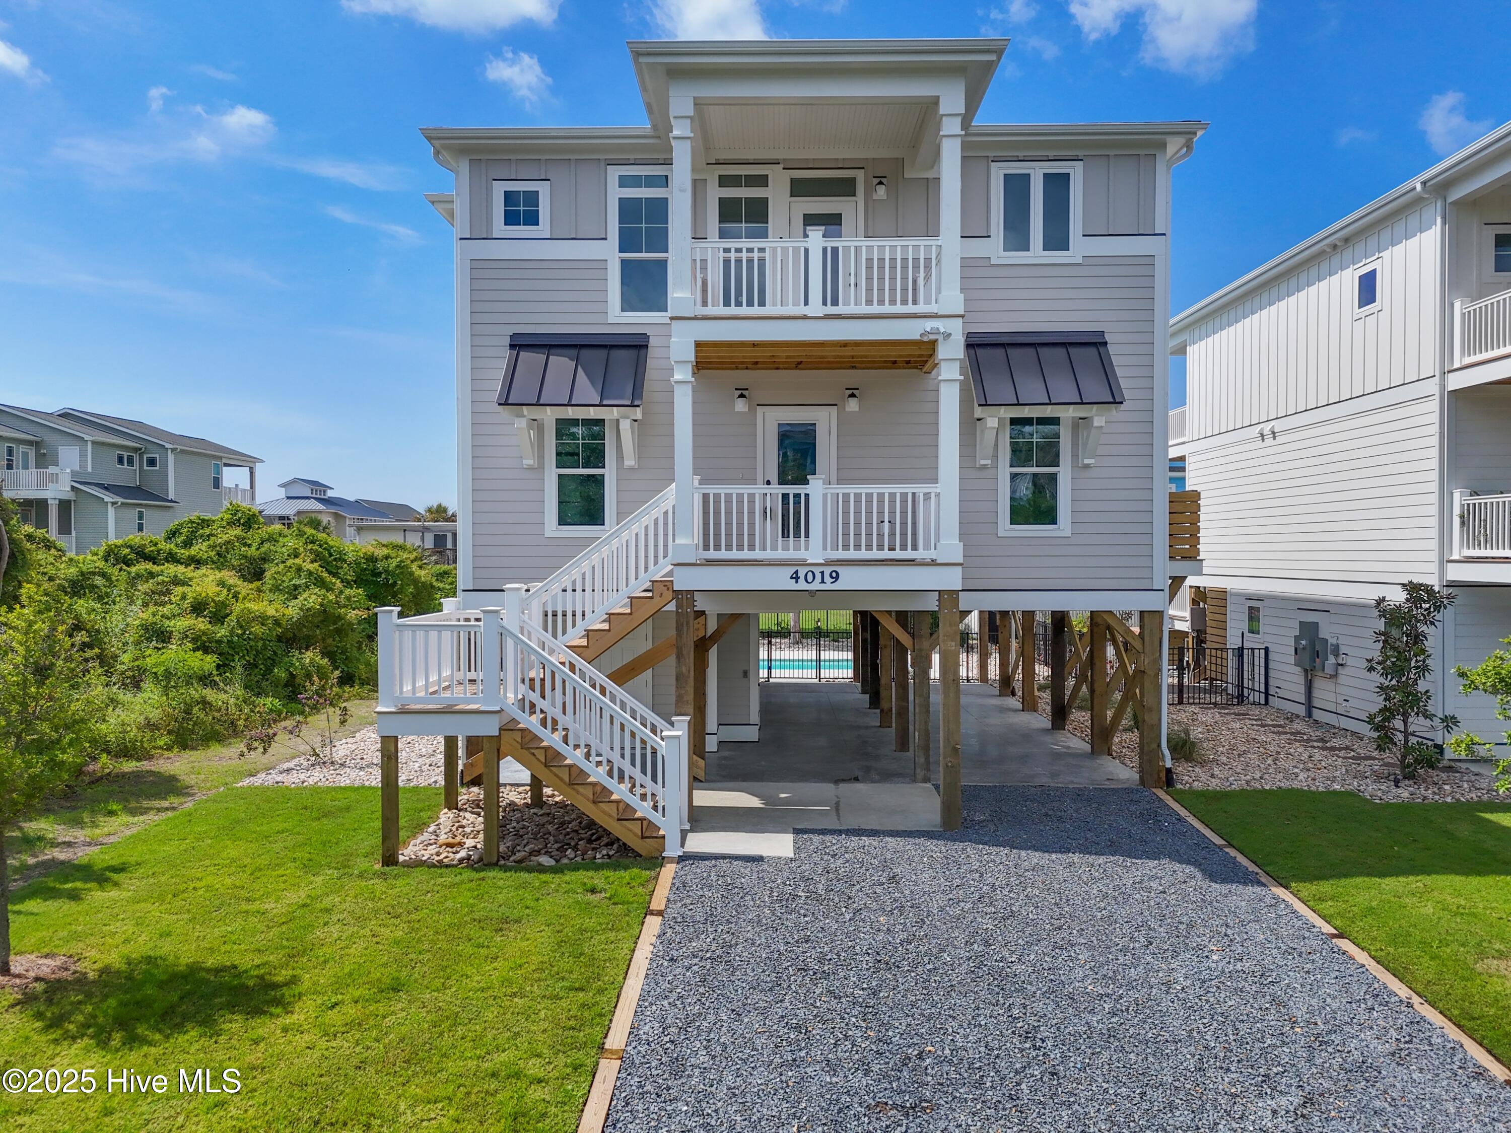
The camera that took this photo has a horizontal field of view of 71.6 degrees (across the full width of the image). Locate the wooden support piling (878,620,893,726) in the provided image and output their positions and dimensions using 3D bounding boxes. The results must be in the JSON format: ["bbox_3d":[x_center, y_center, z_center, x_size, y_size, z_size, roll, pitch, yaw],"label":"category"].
[{"bbox_3d":[2.400,1.720,19.170,0.210,2.450,0.210,0,1,1],"label":"wooden support piling"}]

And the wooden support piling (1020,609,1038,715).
[{"bbox_3d":[5.540,1.710,21.270,0.210,2.450,0.210,0,1,1],"label":"wooden support piling"}]

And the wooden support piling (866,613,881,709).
[{"bbox_3d":[2.430,1.680,21.330,0.210,2.450,0.210,0,1,1],"label":"wooden support piling"}]

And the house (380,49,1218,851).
[{"bbox_3d":[0.560,-1.930,18.160,11.200,9.900,14.400,0,1,1],"label":"house"}]

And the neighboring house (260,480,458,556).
[{"bbox_3d":[-32.000,-2.500,85.000,16.000,8.500,12.000,0,1,1],"label":"neighboring house"}]

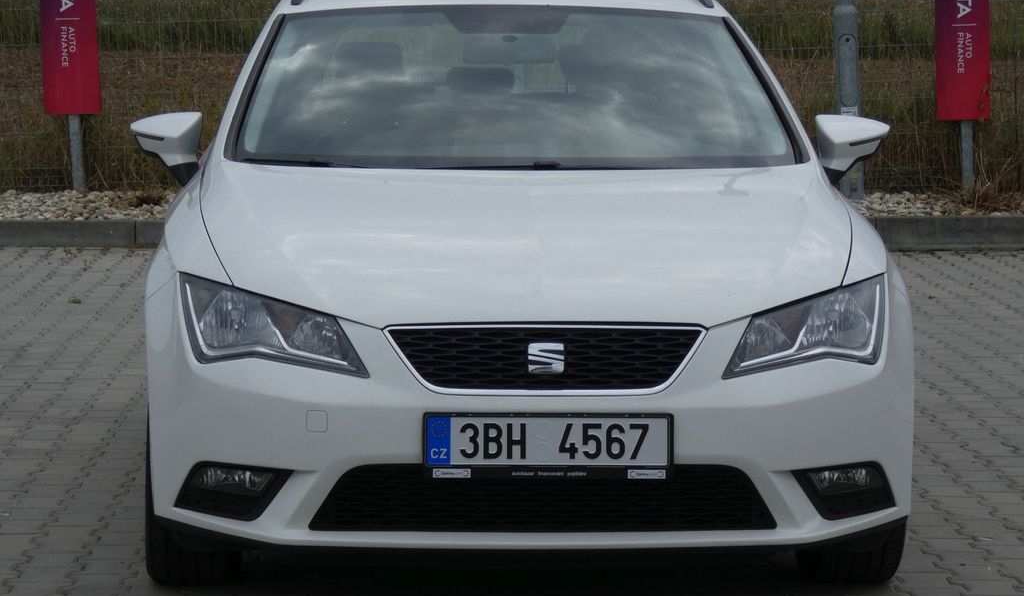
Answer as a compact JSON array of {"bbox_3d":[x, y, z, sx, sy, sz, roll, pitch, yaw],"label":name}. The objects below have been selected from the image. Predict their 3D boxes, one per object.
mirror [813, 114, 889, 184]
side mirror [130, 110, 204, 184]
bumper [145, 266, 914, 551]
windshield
[{"bbox_3d":[0.893,-0.383,8.275,0.200,0.185,0.175,0,6,-3],"label":"mirror"},{"bbox_3d":[-0.895,-0.387,8.191,0.200,0.185,0.175,0,6,-3],"label":"side mirror"},{"bbox_3d":[0.064,0.237,6.999,1.790,0.540,0.590,0,6,-3],"label":"bumper"},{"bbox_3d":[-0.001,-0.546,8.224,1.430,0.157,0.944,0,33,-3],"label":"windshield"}]

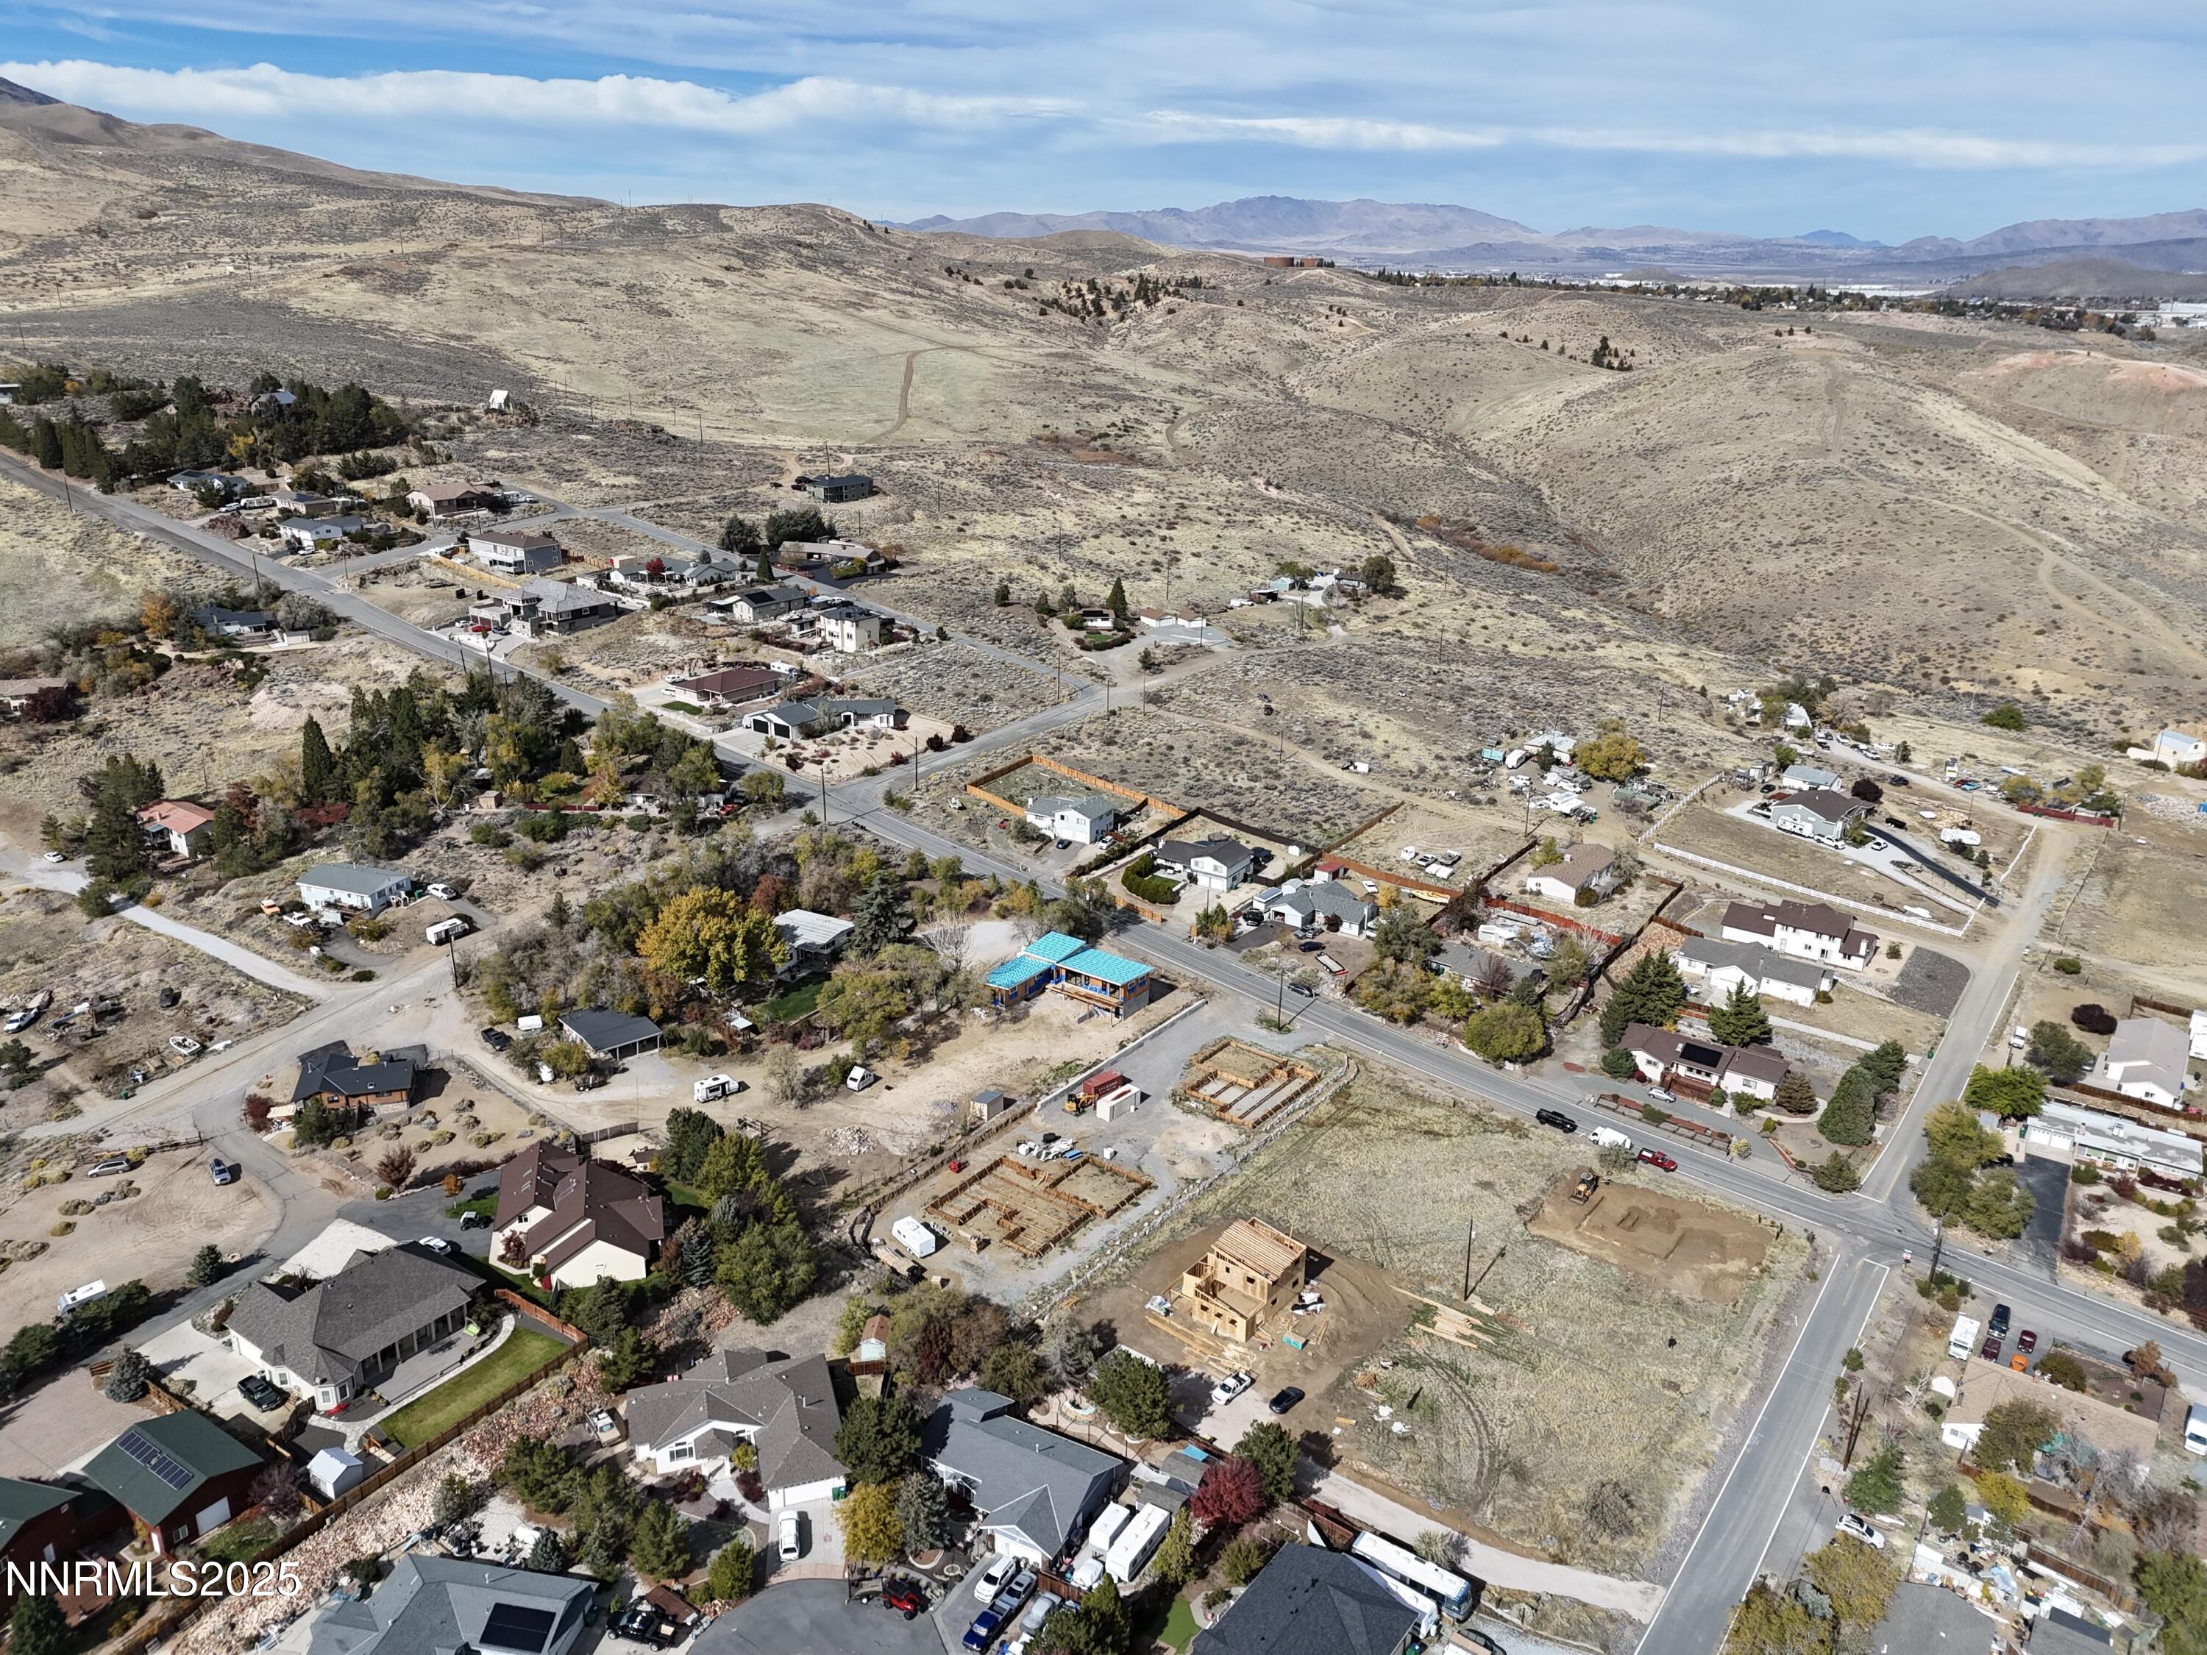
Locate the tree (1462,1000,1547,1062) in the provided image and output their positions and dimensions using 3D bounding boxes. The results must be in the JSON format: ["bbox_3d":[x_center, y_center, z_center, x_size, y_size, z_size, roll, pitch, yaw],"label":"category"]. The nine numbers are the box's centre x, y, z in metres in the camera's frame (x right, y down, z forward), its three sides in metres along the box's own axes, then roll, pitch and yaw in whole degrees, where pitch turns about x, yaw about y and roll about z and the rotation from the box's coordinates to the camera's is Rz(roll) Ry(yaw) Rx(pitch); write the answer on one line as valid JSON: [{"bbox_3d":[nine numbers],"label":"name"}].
[{"bbox_3d":[63.140,32.180,241.000,11.900,6.800,11.300,0,21,0],"label":"tree"}]

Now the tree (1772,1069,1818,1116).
[{"bbox_3d":[103.373,39.532,228.620,6.320,6.860,6.320,9,22,25],"label":"tree"}]

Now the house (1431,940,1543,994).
[{"bbox_3d":[65.430,24.110,261.000,17.000,4.300,9.300,17,27,37],"label":"house"}]

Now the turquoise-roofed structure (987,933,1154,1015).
[{"bbox_3d":[-5.477,25.981,254.328,21.340,7.080,17.700,14,25,33],"label":"turquoise-roofed structure"}]

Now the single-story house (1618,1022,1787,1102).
[{"bbox_3d":[97.130,36.940,246.960,25.100,4.680,13.720,14,25,32],"label":"single-story house"}]

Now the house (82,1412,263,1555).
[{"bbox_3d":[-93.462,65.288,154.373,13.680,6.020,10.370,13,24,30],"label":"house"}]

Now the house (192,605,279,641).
[{"bbox_3d":[-185.880,-43.660,327.000,14.000,4.700,9.300,6,22,14],"label":"house"}]

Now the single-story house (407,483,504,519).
[{"bbox_3d":[-164.890,-83.715,388.696,14.500,5.300,17.500,15,25,37],"label":"single-story house"}]

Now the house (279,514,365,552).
[{"bbox_3d":[-210.670,-80.950,414.380,18.520,5.850,17.060,17,27,37],"label":"house"}]

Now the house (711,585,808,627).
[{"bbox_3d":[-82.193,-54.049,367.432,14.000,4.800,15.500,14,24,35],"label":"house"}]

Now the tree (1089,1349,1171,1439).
[{"bbox_3d":[2.990,62.480,169.220,9.200,9.700,9.200,0,21,0],"label":"tree"}]

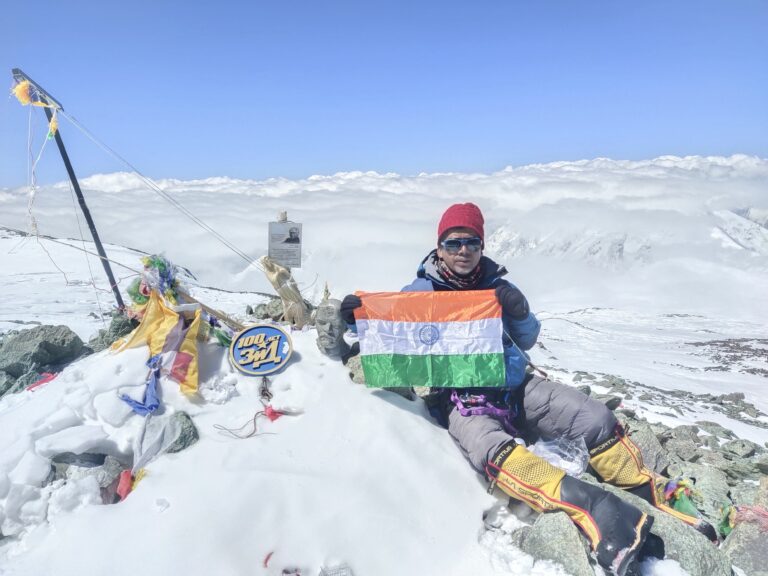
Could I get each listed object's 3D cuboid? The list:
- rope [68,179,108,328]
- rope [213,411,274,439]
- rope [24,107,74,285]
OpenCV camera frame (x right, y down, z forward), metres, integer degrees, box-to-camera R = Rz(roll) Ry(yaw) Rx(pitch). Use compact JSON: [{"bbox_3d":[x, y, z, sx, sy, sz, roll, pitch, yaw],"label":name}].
[{"bbox_3d":[-1.561,-0.178,2.700,0.100,0.800,0.080,-10,16,-29],"label":"rope"},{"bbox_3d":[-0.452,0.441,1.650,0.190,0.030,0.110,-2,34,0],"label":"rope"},{"bbox_3d":[-1.699,-0.457,2.600,0.230,0.880,0.140,-11,17,-31],"label":"rope"}]

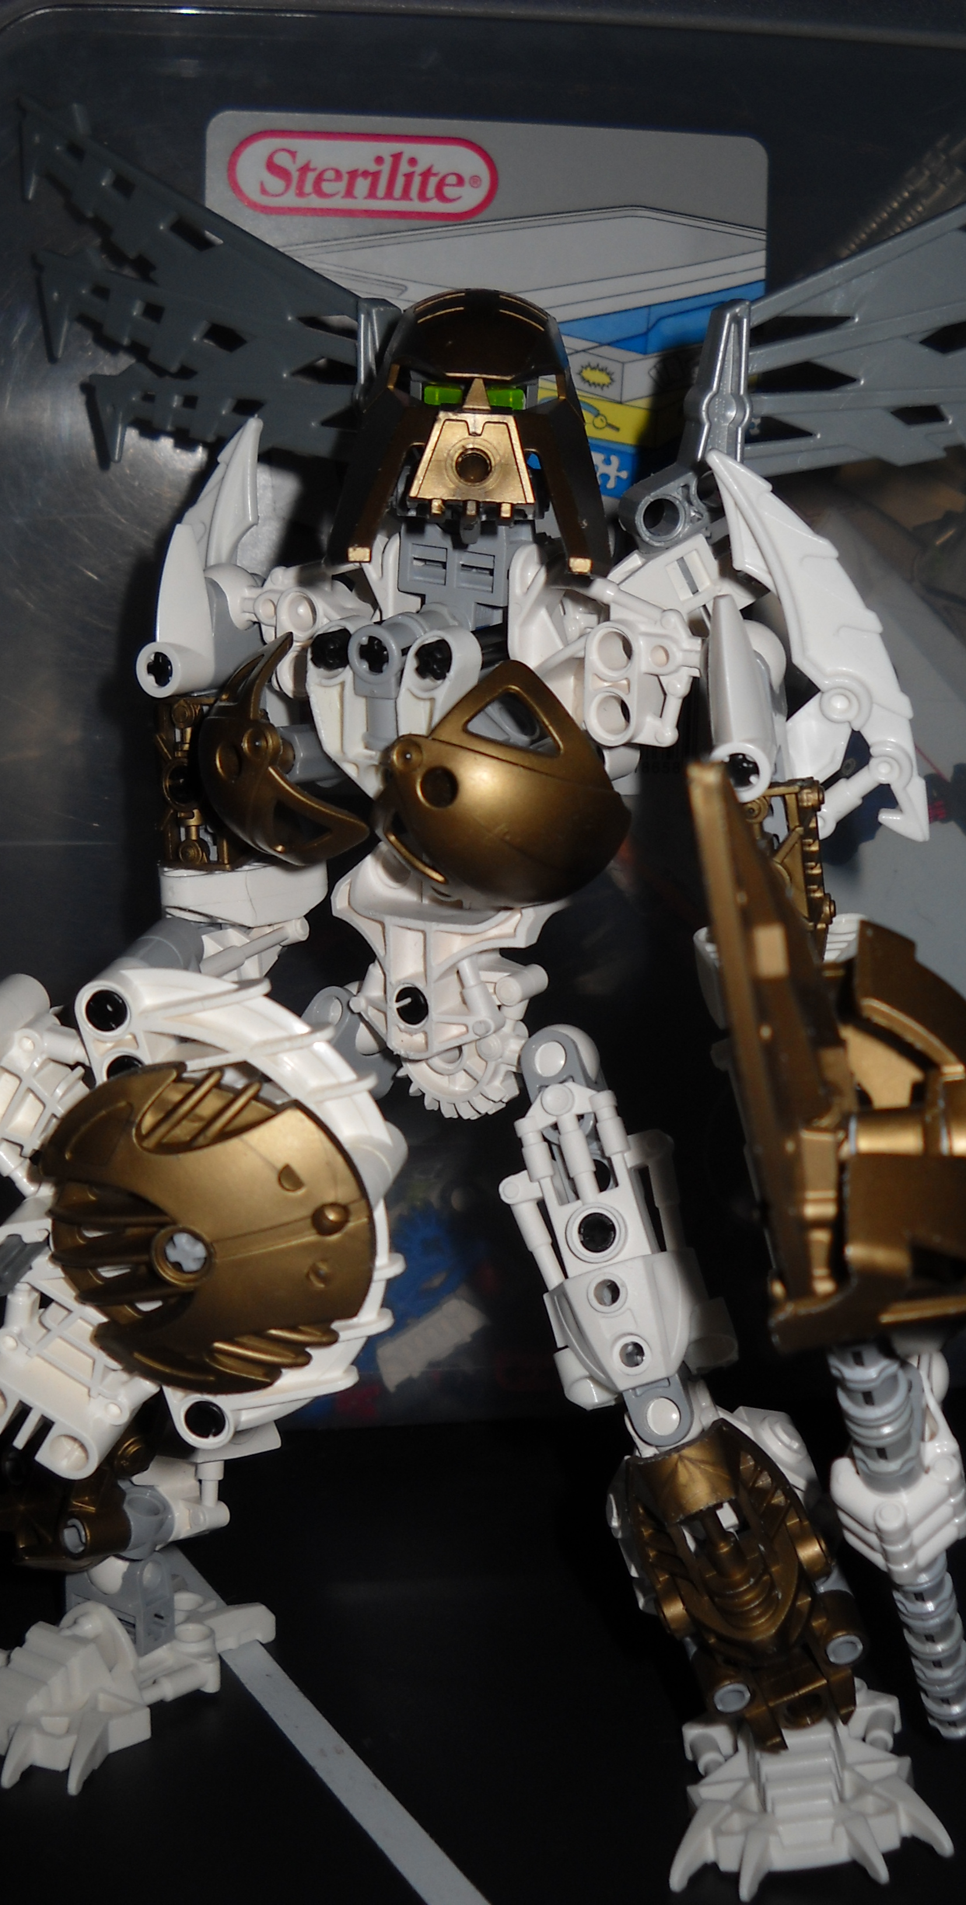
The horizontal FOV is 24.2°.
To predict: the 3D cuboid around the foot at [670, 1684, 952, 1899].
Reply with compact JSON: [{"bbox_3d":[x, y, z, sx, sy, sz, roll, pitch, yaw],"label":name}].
[{"bbox_3d":[0.042,0.107,0.310,0.036,0.017,0.061,-10,3,6],"label":"foot"}]

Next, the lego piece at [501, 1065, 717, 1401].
[{"bbox_3d":[0.017,0.036,0.278,0.022,0.042,0.015,-24,-23,16],"label":"lego piece"}]

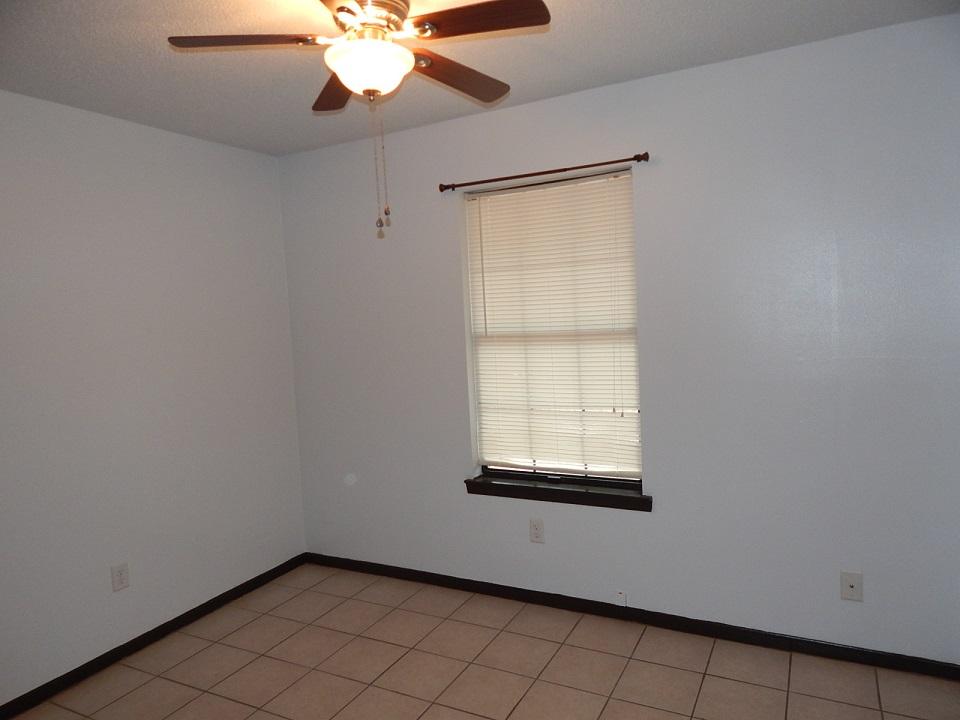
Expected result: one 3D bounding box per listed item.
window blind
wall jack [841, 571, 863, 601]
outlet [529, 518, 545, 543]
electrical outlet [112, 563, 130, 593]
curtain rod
[{"bbox_3d":[0.347,-0.085,2.972,0.881,1.525,0.113,-1,4,28],"label":"window blind"},{"bbox_3d":[1.480,0.903,2.427,0.072,0.115,0.010,-1,4,28],"label":"wall jack"},{"bbox_3d":[0.285,0.856,3.046,0.072,0.115,0.010,-1,4,28],"label":"outlet"},{"bbox_3d":[-1.622,0.984,2.758,0.010,0.115,0.072,-1,4,28],"label":"electrical outlet"},{"bbox_3d":[0.267,-0.868,2.862,1.042,0.042,0.075,-1,4,28],"label":"curtain rod"}]

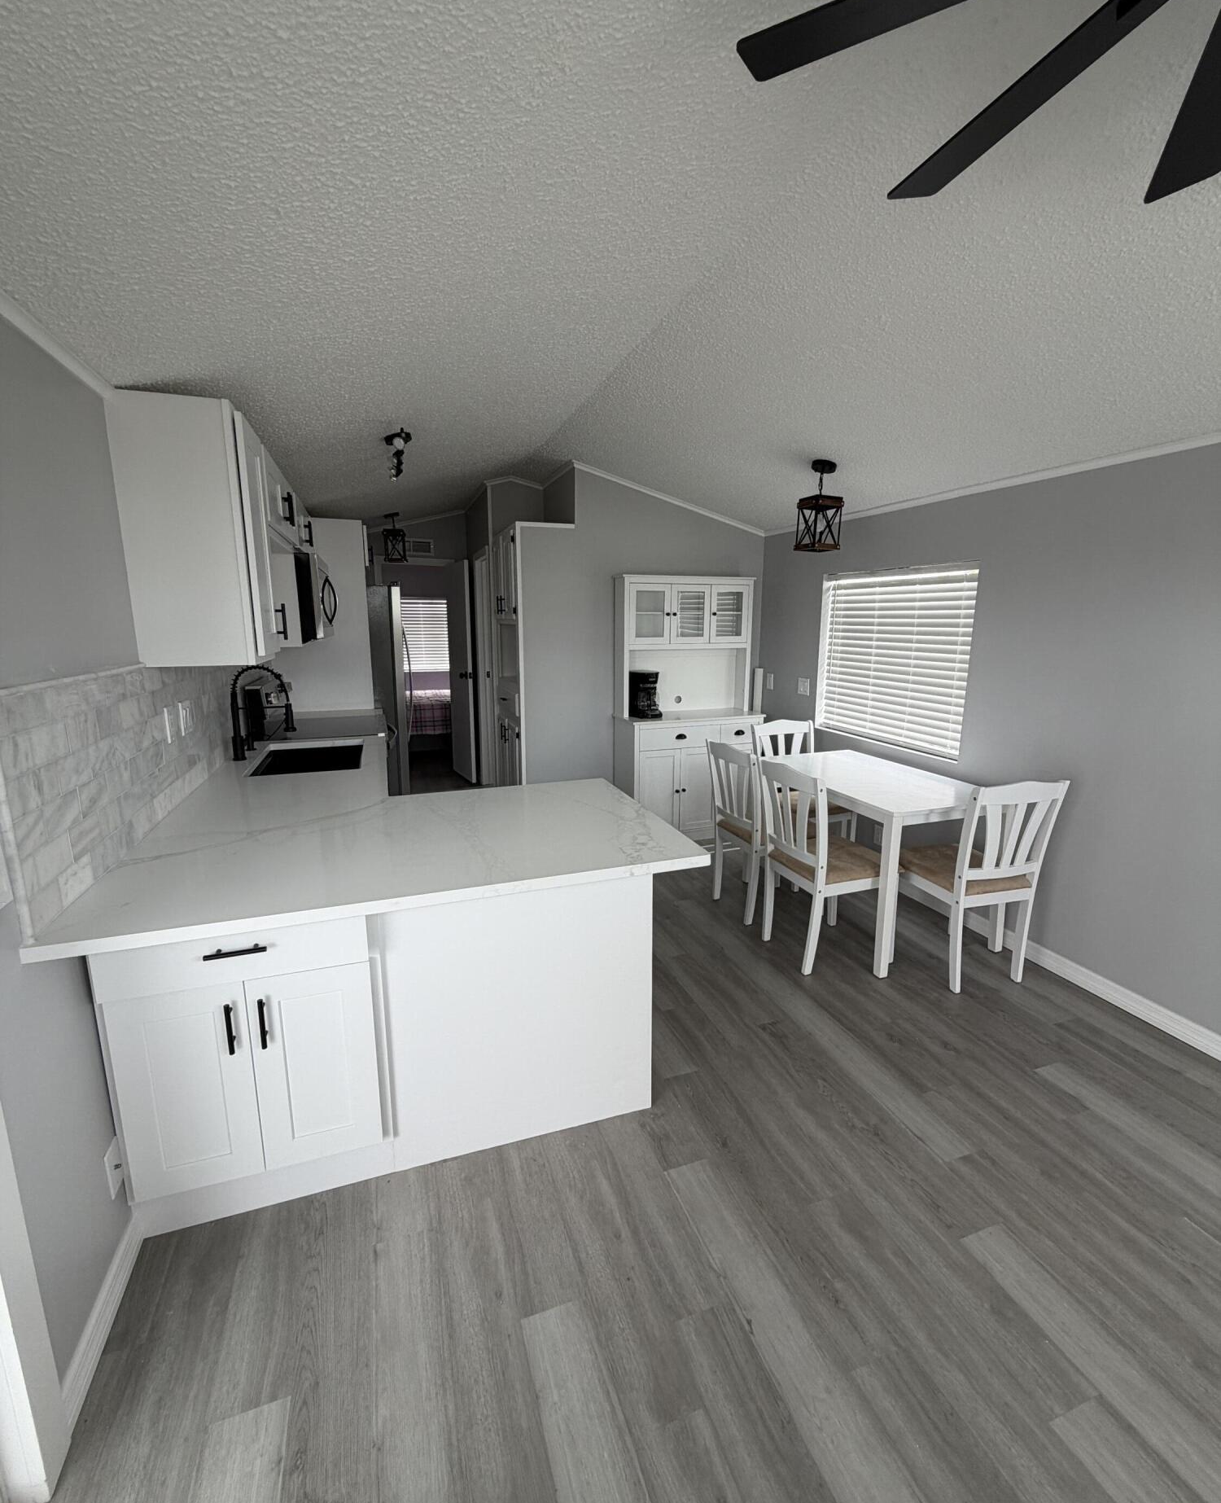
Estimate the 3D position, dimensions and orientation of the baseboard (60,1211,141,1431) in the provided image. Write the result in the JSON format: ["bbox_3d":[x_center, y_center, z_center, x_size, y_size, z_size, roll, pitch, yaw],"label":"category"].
[{"bbox_3d":[-1.107,1.218,1.450,0.016,0.090,0.420,-4,12,-18],"label":"baseboard"}]

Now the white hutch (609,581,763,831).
[{"bbox_3d":[0.533,-0.278,4.514,0.976,1.785,0.439,-4,12,-19],"label":"white hutch"}]

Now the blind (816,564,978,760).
[{"bbox_3d":[1.573,-0.531,3.735,0.060,0.960,1.160,-4,12,-18],"label":"blind"}]

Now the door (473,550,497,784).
[{"bbox_3d":[-1.048,-0.632,5.660,0.100,2.045,0.750,-4,12,-19],"label":"door"}]

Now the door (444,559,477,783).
[{"bbox_3d":[-1.429,-0.749,6.292,0.040,2.020,0.660,-6,13,-27],"label":"door"}]

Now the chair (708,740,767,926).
[{"bbox_3d":[0.808,0.392,3.450,0.493,0.888,0.410,-4,12,-19],"label":"chair"}]

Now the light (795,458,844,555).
[{"bbox_3d":[1.030,-1.212,3.231,0.175,0.415,0.175,-4,12,-19],"label":"light"}]

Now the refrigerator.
[{"bbox_3d":[-1.889,-0.322,4.872,0.810,1.755,0.840,-4,12,-18],"label":"refrigerator"}]

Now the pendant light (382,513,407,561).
[{"bbox_3d":[-1.739,-1.724,5.301,0.182,0.372,0.180,-4,12,-19],"label":"pendant light"}]

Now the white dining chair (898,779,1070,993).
[{"bbox_3d":[1.530,0.506,2.841,0.430,0.895,0.475,-3,12,-13],"label":"white dining chair"}]

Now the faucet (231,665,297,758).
[{"bbox_3d":[-1.551,-0.176,2.922,0.267,0.410,0.085,-4,12,-19],"label":"faucet"}]

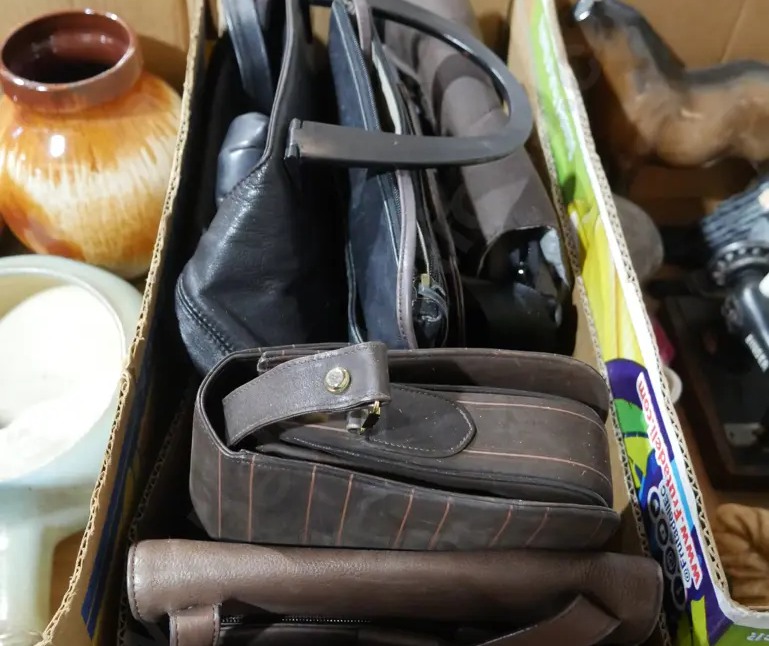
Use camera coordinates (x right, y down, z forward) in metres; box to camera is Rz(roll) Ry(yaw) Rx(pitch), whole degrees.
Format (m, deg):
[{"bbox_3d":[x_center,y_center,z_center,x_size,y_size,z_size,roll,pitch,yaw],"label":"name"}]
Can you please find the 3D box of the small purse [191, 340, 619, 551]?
[{"bbox_3d":[0.001,0.112,0.591,0.228,0.195,0.100,7,50,-7],"label":"small purse"}]

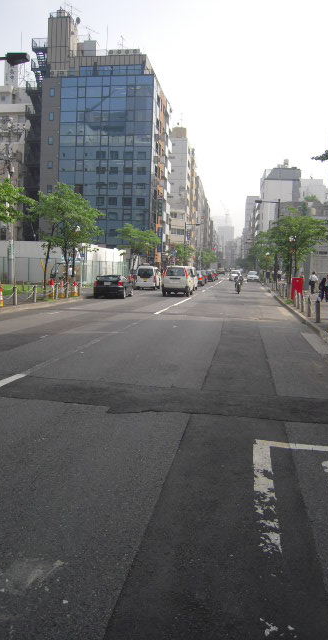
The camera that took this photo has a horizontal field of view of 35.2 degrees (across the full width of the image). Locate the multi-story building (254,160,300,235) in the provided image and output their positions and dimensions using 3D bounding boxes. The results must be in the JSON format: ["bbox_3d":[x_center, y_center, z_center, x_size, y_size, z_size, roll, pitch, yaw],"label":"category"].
[{"bbox_3d":[33.835,-27.818,149.699,9.400,31.000,21.000,3,6,8],"label":"multi-story building"}]

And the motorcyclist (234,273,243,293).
[{"bbox_3d":[5.572,-2.739,38.515,0.720,1.600,1.900,3,6,8],"label":"motorcyclist"}]

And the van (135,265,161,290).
[{"bbox_3d":[-1.134,-3.480,42.393,1.580,1.900,3.700,3,6,8],"label":"van"}]

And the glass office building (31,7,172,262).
[{"bbox_3d":[-7.939,-23.386,76.648,16.000,34.000,15.500,3,6,8],"label":"glass office building"}]

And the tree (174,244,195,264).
[{"bbox_3d":[3.409,-8.948,79.735,3.300,5.300,3.300,3,6,9],"label":"tree"}]

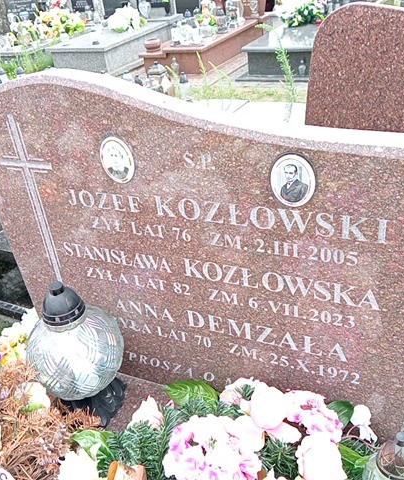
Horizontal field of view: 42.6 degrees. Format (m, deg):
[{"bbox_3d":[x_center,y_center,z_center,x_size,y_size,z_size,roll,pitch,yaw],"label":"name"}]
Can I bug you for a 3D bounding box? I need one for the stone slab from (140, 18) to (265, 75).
[{"bbox_3d":[0.097,-2.249,6.047,0.642,0.275,1.795,10,35,27],"label":"stone slab"}]

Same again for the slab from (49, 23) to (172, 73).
[{"bbox_3d":[-1.140,-2.558,6.824,0.943,0.275,1.716,10,35,27],"label":"slab"}]

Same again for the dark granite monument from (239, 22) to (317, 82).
[{"bbox_3d":[1.192,-2.096,5.568,0.937,0.282,1.755,10,35,27],"label":"dark granite monument"}]

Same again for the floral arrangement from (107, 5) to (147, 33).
[{"bbox_3d":[-1.048,-3.039,7.037,0.470,0.310,0.420,10,35,27],"label":"floral arrangement"}]

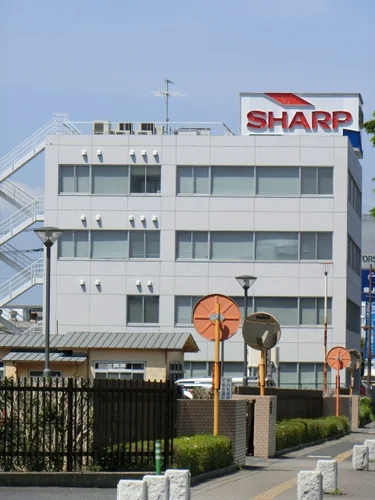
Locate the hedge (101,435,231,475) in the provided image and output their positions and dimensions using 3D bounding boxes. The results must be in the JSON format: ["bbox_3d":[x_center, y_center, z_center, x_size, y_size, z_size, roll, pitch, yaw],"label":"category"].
[{"bbox_3d":[-0.150,3.842,59.800,1.350,0.600,12.800,0,-3,5],"label":"hedge"}]

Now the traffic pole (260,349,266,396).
[{"bbox_3d":[1.944,3.771,81.600,0.130,2.900,0.130,0,-3,5],"label":"traffic pole"}]

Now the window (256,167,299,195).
[{"bbox_3d":[5.085,-3.863,177.764,2.398,1.598,0.150,0,-3,5],"label":"window"}]

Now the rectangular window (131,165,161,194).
[{"bbox_3d":[-2.316,-3.931,178.438,1.722,1.609,0.150,0,-3,5],"label":"rectangular window"}]

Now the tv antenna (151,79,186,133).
[{"bbox_3d":[-1.087,-8.190,182.544,1.900,3.300,1.600,0,-3,17],"label":"tv antenna"}]

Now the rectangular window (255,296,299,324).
[{"bbox_3d":[4.912,3.348,174.416,2.418,1.537,0.150,0,-2,5],"label":"rectangular window"}]

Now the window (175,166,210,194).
[{"bbox_3d":[0.328,-3.906,178.197,1.841,1.613,0.150,0,-3,5],"label":"window"}]

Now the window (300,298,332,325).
[{"bbox_3d":[7.073,3.358,174.235,1.755,1.508,0.150,0,-2,5],"label":"window"}]

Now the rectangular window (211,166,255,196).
[{"bbox_3d":[2.585,-3.912,180.071,2.505,1.658,0.150,0,-3,5],"label":"rectangular window"}]

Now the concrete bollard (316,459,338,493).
[{"bbox_3d":[2.110,3.417,47.929,0.285,0.490,0.280,0,-2,6],"label":"concrete bollard"}]

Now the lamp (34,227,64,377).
[{"bbox_3d":[-2.888,1.960,65.700,0.610,4.845,0.610,0,-3,5],"label":"lamp"}]

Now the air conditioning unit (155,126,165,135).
[{"bbox_3d":[-1.572,-6.633,178.372,0.507,0.600,0.380,0,-2,5],"label":"air conditioning unit"}]

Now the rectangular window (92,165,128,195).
[{"bbox_3d":[-4.252,-3.871,175.472,2.032,1.615,0.150,0,-2,5],"label":"rectangular window"}]

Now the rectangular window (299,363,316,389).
[{"bbox_3d":[6.705,7.059,177.114,0.948,1.543,0.150,0,-3,5],"label":"rectangular window"}]

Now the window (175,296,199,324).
[{"bbox_3d":[0.280,3.389,177.865,1.911,1.596,0.150,0,-3,5],"label":"window"}]

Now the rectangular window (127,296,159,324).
[{"bbox_3d":[-2.437,3.319,175.032,1.776,1.570,0.150,0,-2,5],"label":"rectangular window"}]

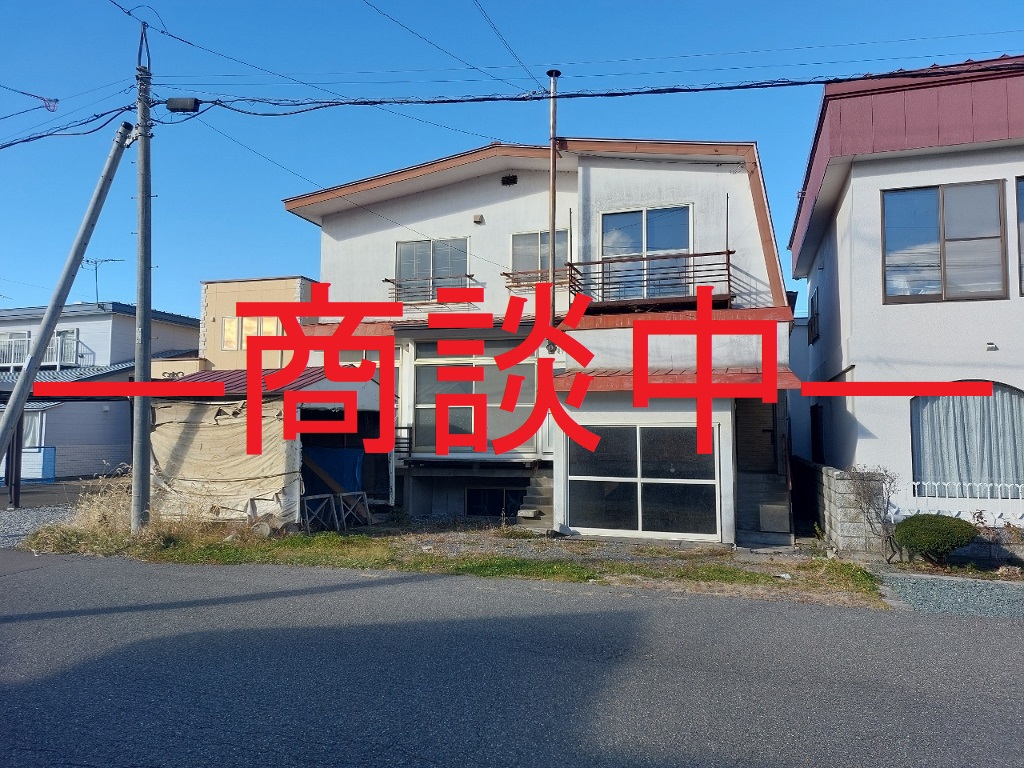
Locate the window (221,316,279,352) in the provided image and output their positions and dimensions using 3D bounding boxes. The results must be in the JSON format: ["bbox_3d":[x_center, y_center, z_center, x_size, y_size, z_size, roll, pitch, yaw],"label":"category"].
[{"bbox_3d":[-8.967,-1.694,24.300,2.150,1.180,0.120,-1,-2,15],"label":"window"}]

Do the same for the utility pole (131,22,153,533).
[{"bbox_3d":[-5.888,-1.718,11.335,0.310,8.130,0.310,-1,-2,16],"label":"utility pole"}]

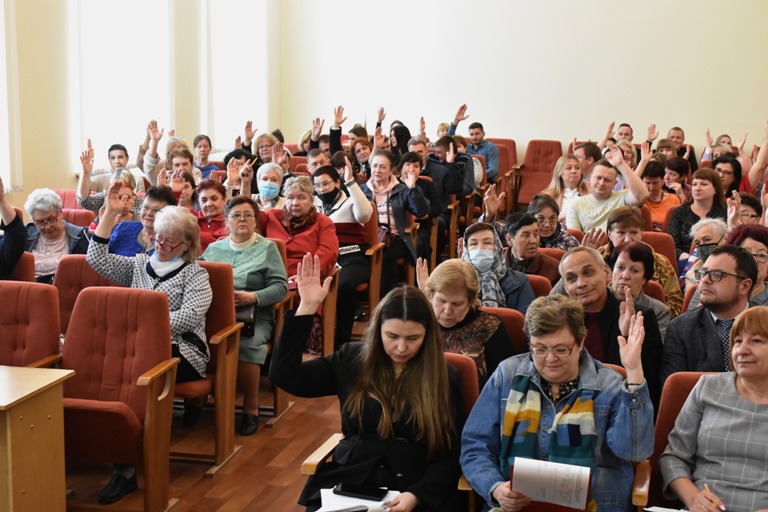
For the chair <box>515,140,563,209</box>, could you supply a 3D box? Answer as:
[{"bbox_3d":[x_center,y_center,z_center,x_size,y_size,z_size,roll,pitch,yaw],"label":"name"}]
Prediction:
[{"bbox_3d":[1.897,-0.888,15.577,0.542,0.955,0.561,3,9,14],"label":"chair"}]

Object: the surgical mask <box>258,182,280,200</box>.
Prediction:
[{"bbox_3d":[-0.812,-0.462,9.100,0.140,0.115,0.080,0,12,-2],"label":"surgical mask"}]

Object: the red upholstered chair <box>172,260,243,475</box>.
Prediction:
[{"bbox_3d":[-1.020,0.531,6.483,0.580,0.930,0.620,3,9,14],"label":"red upholstered chair"}]

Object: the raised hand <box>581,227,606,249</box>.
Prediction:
[{"bbox_3d":[1.135,-0.086,6.900,0.120,0.160,0.060,9,9,8],"label":"raised hand"}]

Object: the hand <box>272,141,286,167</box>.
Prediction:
[{"bbox_3d":[-0.829,-0.813,10.100,0.095,0.180,0.060,1,9,0],"label":"hand"}]

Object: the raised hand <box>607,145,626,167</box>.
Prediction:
[{"bbox_3d":[1.556,-0.675,8.600,0.110,0.170,0.070,-10,9,6],"label":"raised hand"}]

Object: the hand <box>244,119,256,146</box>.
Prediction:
[{"bbox_3d":[-1.253,-1.160,11.970,0.103,0.192,0.054,5,10,11],"label":"hand"}]

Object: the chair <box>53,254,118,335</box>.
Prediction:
[{"bbox_3d":[-1.576,0.504,6.462,0.542,0.955,0.571,3,9,14],"label":"chair"}]

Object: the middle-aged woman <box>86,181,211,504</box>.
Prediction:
[{"bbox_3d":[-1.145,0.354,6.082,0.611,1.379,0.837,5,10,24],"label":"middle-aged woman"}]

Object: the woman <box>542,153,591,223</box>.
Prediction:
[{"bbox_3d":[1.335,-0.111,9.626,0.500,1.250,0.700,2,9,8],"label":"woman"}]

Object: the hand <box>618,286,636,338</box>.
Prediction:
[{"bbox_3d":[0.899,0.205,4.736,0.064,0.187,0.089,-7,9,-30],"label":"hand"}]

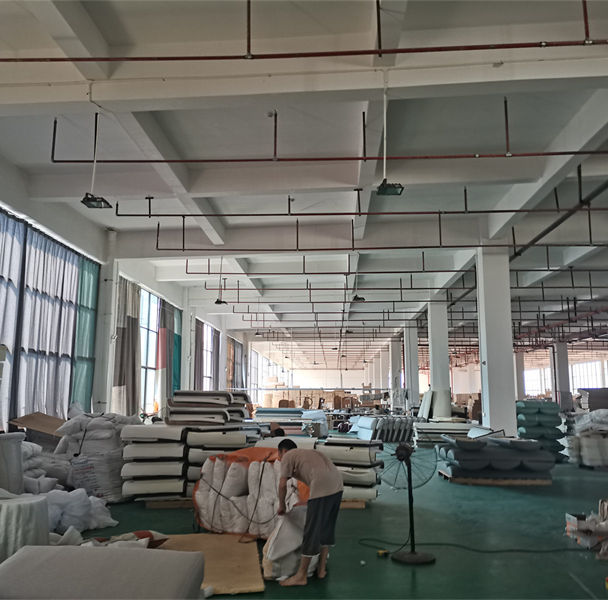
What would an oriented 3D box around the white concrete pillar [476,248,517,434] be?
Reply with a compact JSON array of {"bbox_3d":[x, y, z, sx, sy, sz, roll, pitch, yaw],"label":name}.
[{"bbox_3d":[4.096,1.283,12.724,0.530,4.680,0.530,0,-9,3],"label":"white concrete pillar"}]

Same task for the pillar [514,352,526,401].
[{"bbox_3d":[16.500,6.263,45.645,0.600,5.050,0.600,-1,-9,3],"label":"pillar"}]

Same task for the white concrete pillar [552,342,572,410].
[{"bbox_3d":[14.240,4.585,33.038,0.530,4.680,0.530,0,-9,3],"label":"white concrete pillar"}]

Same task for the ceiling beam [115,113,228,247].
[{"bbox_3d":[-2.235,-2.159,11.024,0.248,0.436,7.437,-1,-9,3],"label":"ceiling beam"}]

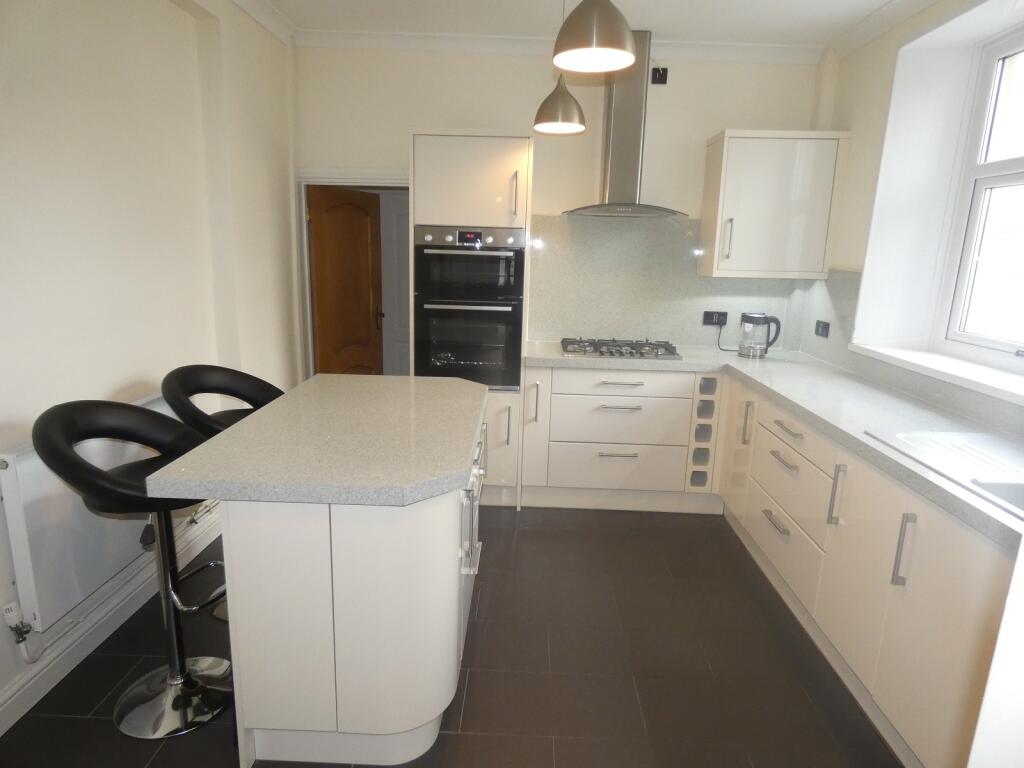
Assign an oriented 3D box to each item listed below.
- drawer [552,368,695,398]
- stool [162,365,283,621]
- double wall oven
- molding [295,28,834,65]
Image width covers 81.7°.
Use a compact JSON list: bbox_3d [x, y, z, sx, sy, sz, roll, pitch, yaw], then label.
[{"bbox_3d":[0.634,-0.055,3.544,0.797,0.146,0.480,2,13,1],"label":"drawer"},{"bbox_3d":[-1.159,0.443,2.483,0.530,0.980,0.485,6,14,19],"label":"stool"},{"bbox_3d":[-0.229,-0.463,3.512,0.595,0.889,0.570,2,13,1],"label":"double wall oven"},{"bbox_3d":[0.257,-1.961,3.434,3.080,0.090,0.080,2,13,1],"label":"molding"}]

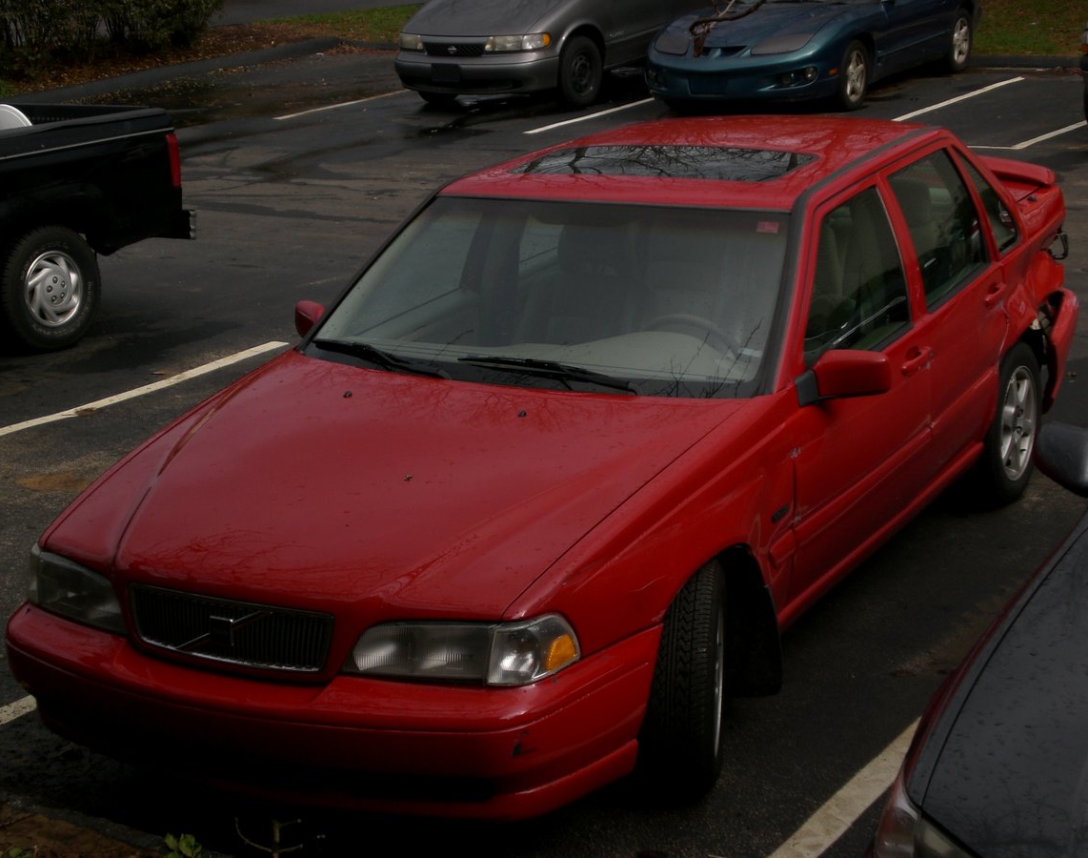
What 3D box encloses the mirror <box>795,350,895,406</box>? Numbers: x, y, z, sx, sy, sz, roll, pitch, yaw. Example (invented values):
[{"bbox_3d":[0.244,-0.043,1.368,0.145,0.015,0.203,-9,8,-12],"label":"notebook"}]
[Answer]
[{"bbox_3d":[0.823,-0.138,5.714,0.210,0.150,0.190,6,17,28],"label":"mirror"}]

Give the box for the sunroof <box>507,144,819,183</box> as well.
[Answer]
[{"bbox_3d":[0.380,-0.847,6.620,0.870,0.035,0.460,6,20,28],"label":"sunroof"}]

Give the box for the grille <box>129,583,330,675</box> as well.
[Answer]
[{"bbox_3d":[-0.737,0.461,4.819,0.585,0.145,0.075,6,17,28],"label":"grille"}]

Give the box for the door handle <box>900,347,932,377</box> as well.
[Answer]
[{"bbox_3d":[1.127,-0.203,6.302,0.050,0.070,0.220,6,17,28],"label":"door handle"}]

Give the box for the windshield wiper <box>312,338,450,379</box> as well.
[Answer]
[{"bbox_3d":[-0.485,-0.208,6.037,0.070,0.055,0.700,-14,19,-36],"label":"windshield wiper"}]

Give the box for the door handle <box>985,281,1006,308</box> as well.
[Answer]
[{"bbox_3d":[1.514,-0.452,6.969,0.050,0.065,0.220,6,17,28],"label":"door handle"}]

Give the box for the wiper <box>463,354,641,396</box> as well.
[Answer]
[{"bbox_3d":[0.010,-0.152,5.729,0.660,0.055,0.070,10,20,38],"label":"wiper"}]

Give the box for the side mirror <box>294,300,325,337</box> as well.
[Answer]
[{"bbox_3d":[-0.728,-0.308,6.551,0.210,0.150,0.190,6,17,28],"label":"side mirror"}]

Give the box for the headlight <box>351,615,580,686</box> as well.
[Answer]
[{"bbox_3d":[-0.191,0.478,4.669,0.500,0.150,0.190,3,16,17],"label":"headlight"}]

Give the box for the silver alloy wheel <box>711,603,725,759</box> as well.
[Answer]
[{"bbox_3d":[0.358,0.641,5.265,0.180,0.425,0.425,0,16,9],"label":"silver alloy wheel"}]

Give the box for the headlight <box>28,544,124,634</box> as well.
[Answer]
[{"bbox_3d":[-1.155,0.372,5.189,0.500,0.150,0.190,11,20,40],"label":"headlight"}]

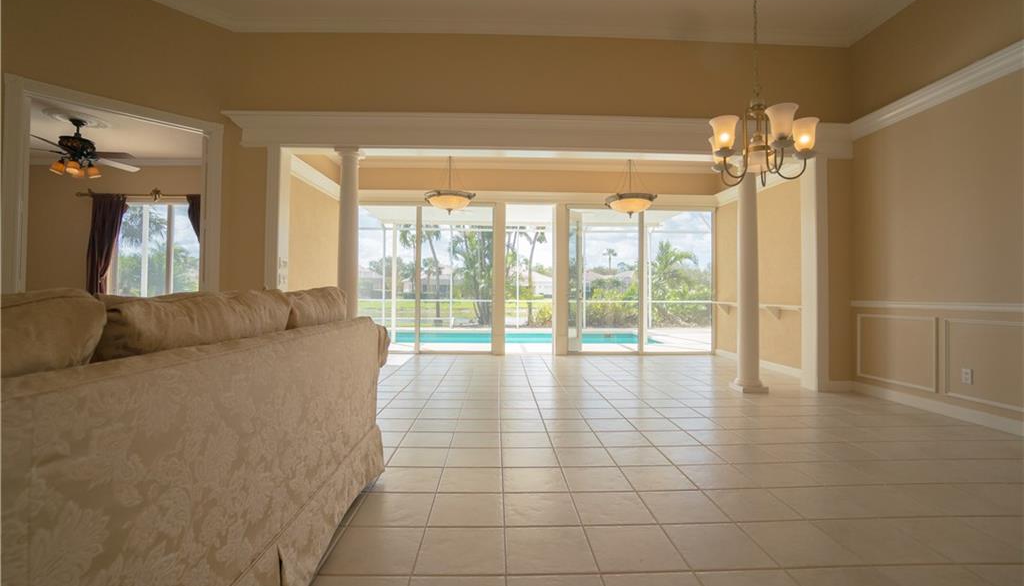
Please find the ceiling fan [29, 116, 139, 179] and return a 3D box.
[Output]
[{"bbox_3d":[-5.224,-1.740,5.128,1.280,0.700,1.280,0,-1,-2],"label":"ceiling fan"}]

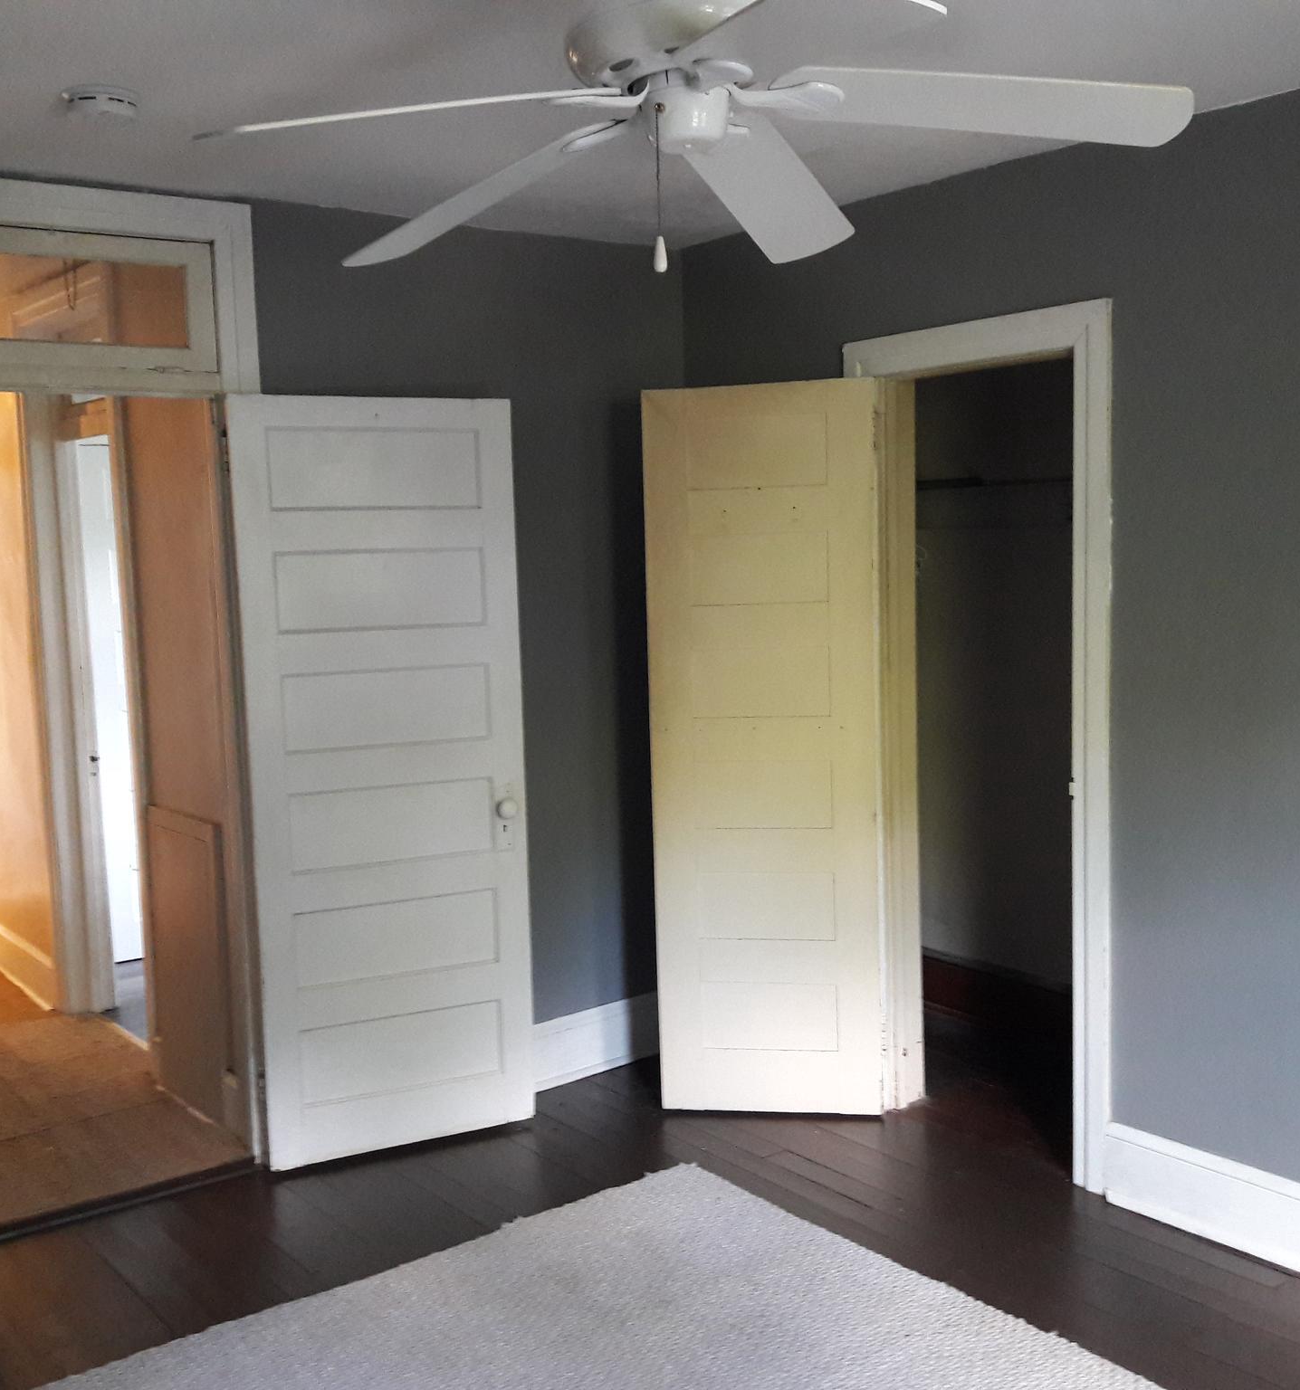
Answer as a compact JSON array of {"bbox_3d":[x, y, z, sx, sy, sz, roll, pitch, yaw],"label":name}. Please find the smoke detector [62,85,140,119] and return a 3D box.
[{"bbox_3d":[-1.005,-1.078,2.752,0.139,0.041,0.139,-2,6,0],"label":"smoke detector"}]

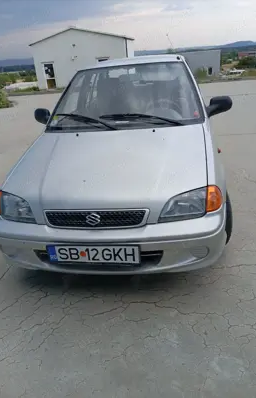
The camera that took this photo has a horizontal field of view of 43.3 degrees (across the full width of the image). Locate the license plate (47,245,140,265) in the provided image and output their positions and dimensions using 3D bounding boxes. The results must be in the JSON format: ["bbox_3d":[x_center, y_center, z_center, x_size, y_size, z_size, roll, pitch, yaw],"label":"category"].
[{"bbox_3d":[-0.192,0.306,1.773,0.520,0.115,0.030,-1,23,10],"label":"license plate"}]

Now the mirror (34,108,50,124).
[{"bbox_3d":[-0.778,-0.747,2.995,0.200,0.170,0.120,-1,23,10],"label":"mirror"}]

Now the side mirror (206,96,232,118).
[{"bbox_3d":[0.772,-0.775,2.712,0.210,0.170,0.120,-1,23,10],"label":"side mirror"}]

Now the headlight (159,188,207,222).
[{"bbox_3d":[0.301,0.029,1.766,0.285,0.160,0.160,-5,23,1],"label":"headlight"}]

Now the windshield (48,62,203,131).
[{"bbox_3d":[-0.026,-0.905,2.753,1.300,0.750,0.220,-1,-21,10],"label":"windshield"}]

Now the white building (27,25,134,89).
[{"bbox_3d":[-3.285,-12.601,28.895,8.000,4.150,8.000,-3,23,6],"label":"white building"}]

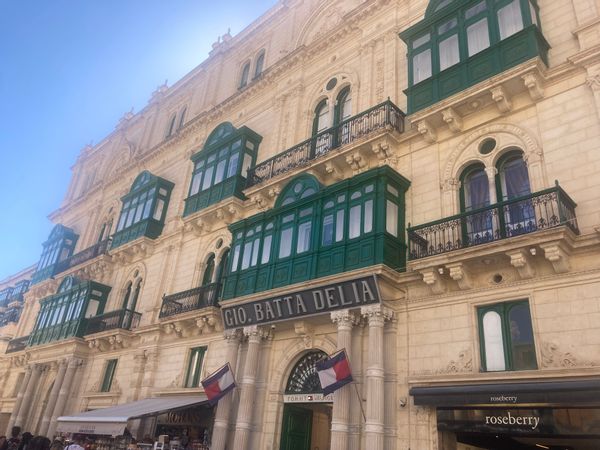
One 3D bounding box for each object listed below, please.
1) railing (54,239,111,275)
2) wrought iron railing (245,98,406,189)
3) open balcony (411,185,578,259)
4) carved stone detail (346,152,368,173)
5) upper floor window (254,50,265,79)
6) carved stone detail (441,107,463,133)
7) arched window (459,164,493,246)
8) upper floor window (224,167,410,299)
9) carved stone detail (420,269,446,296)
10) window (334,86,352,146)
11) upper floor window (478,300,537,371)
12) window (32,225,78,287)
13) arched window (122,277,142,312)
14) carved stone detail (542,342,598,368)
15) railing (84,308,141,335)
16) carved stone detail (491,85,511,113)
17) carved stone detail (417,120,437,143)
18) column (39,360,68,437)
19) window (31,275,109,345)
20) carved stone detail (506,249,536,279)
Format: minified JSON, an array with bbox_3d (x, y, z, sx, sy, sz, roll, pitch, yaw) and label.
[{"bbox_3d":[-14.123,2.455,32.165,7.371,1.041,0.995,-19,-36,40],"label":"railing"},{"bbox_3d":[0.700,-2.690,18.965,7.359,1.088,1.018,-19,-36,40],"label":"wrought iron railing"},{"bbox_3d":[4.676,0.241,12.251,3.956,0.978,1.012,-19,-34,41],"label":"open balcony"},{"bbox_3d":[2.031,-2.183,17.218,0.667,0.538,0.702,-19,-36,40],"label":"carved stone detail"},{"bbox_3d":[-2.158,-8.907,26.846,0.562,2.164,0.234,-19,-36,40],"label":"upper floor window"},{"bbox_3d":[4.738,-3.233,15.134,0.316,0.456,0.655,-19,-36,40],"label":"carved stone detail"},{"bbox_3d":[5.035,-0.381,13.904,0.784,3.112,0.187,-19,-36,40],"label":"arched window"},{"bbox_3d":[0.237,0.305,17.350,7.699,4.282,1.310,-19,-36,40],"label":"upper floor window"},{"bbox_3d":[3.571,1.505,13.011,0.391,0.506,0.690,-19,-34,41],"label":"carved stone detail"},{"bbox_3d":[1.751,-4.095,19.006,0.851,3.163,0.287,-19,-34,41],"label":"window"},{"bbox_3d":[5.002,2.713,11.801,1.334,1.685,0.129,-19,-36,40],"label":"upper floor window"},{"bbox_3d":[-17.351,2.184,34.575,3.905,4.367,1.056,-19,-36,40],"label":"window"},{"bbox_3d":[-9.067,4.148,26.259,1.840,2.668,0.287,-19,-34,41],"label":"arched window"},{"bbox_3d":[5.839,2.831,10.632,1.088,0.566,0.082,-19,-36,40],"label":"carved stone detail"},{"bbox_3d":[-9.762,5.239,25.379,4.060,1.012,0.862,-19,-36,40],"label":"railing"},{"bbox_3d":[5.864,-3.627,14.135,0.304,0.468,0.655,-19,-36,40],"label":"carved stone detail"},{"bbox_3d":[4.081,-2.884,15.413,0.316,0.538,0.796,-19,-36,40],"label":"carved stone detail"},{"bbox_3d":[-13.794,10.284,26.776,0.575,5.410,0.575,-19,-34,41],"label":"column"},{"bbox_3d":[-14.629,5.402,30.566,7.839,4.364,1.310,-19,-36,40],"label":"window"},{"bbox_3d":[5.282,0.935,11.584,0.379,0.552,0.690,-19,-36,40],"label":"carved stone detail"}]

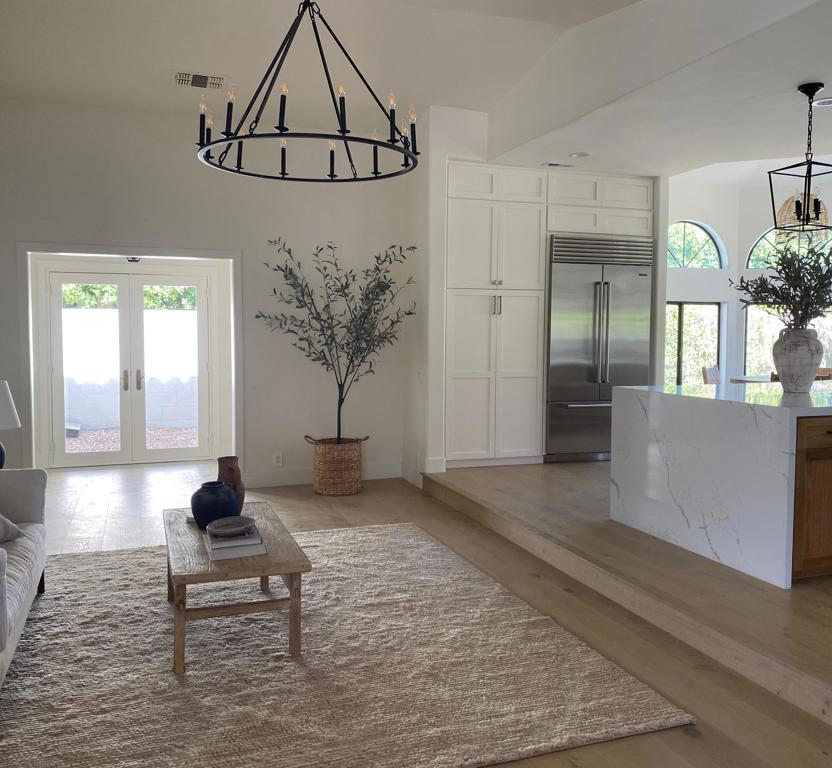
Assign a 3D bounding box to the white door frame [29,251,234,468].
[{"bbox_3d":[-2.971,-0.240,8.109,1.957,2.178,0.150,-1,4,-19],"label":"white door frame"}]

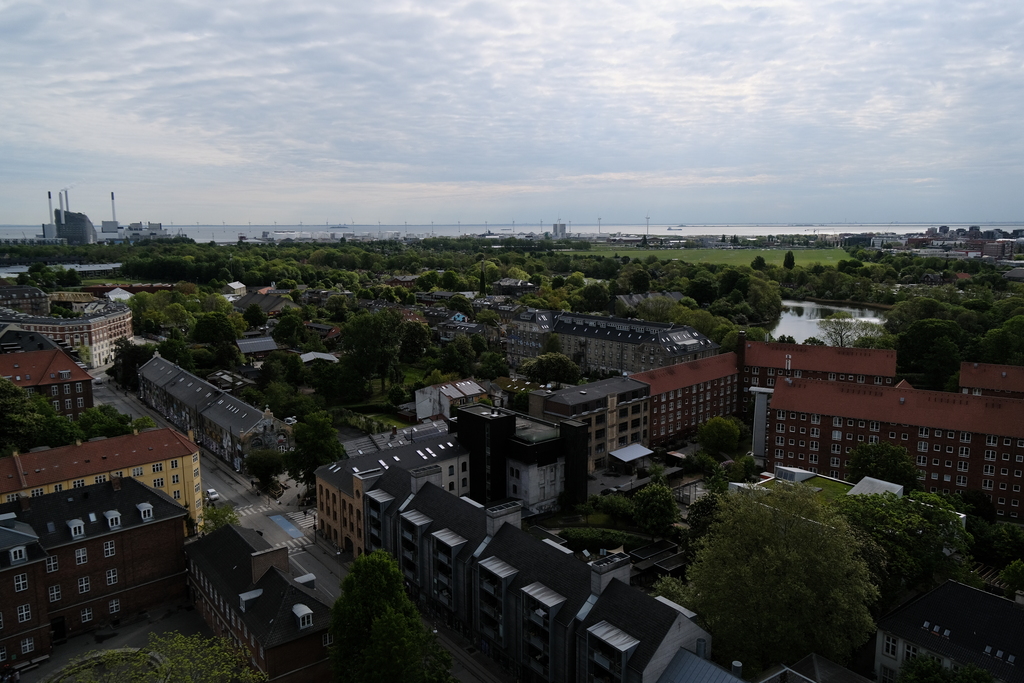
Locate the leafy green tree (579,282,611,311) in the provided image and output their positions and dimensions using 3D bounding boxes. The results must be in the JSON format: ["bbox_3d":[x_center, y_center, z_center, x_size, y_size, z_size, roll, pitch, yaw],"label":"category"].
[{"bbox_3d":[49.570,-25.720,435.320,17.710,16.830,17.710,1,9,6],"label":"leafy green tree"}]

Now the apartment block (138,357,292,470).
[{"bbox_3d":[-80.170,15.890,192.780,11.300,12.000,90.000,-7,12,-38],"label":"apartment block"}]

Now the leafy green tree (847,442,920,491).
[{"bbox_3d":[71.100,25.610,141.910,12.800,12.100,12.800,0,9,0],"label":"leafy green tree"}]

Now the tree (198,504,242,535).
[{"bbox_3d":[-53.423,33.067,134.502,7.403,7.003,7.403,0,9,0],"label":"tree"}]

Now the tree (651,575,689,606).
[{"bbox_3d":[22.777,37.137,106.396,5.460,7.572,5.460,0,9,0],"label":"tree"}]

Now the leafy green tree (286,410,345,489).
[{"bbox_3d":[-39.000,22.230,144.910,11.500,17.800,11.500,0,9,0],"label":"leafy green tree"}]

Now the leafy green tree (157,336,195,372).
[{"bbox_3d":[-123.018,6.451,270.647,13.475,16.391,13.475,0,9,0],"label":"leafy green tree"}]

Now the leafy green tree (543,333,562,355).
[{"bbox_3d":[16.052,3.683,292.324,7.899,14.243,7.899,0,9,0],"label":"leafy green tree"}]

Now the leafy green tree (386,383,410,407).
[{"bbox_3d":[-32.860,15.320,212.630,6.630,6.630,6.630,-2,9,-9],"label":"leafy green tree"}]

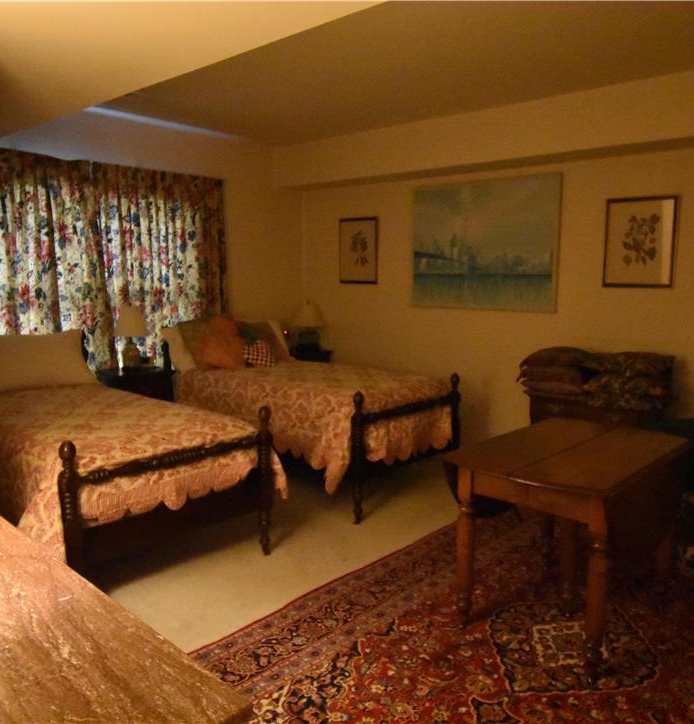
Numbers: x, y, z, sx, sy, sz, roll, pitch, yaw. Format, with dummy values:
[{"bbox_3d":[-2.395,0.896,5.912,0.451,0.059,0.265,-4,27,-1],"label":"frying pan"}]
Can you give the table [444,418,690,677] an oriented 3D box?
[{"bbox_3d":[0.981,0.727,2.787,0.679,0.718,1.055,7,10,41],"label":"table"}]

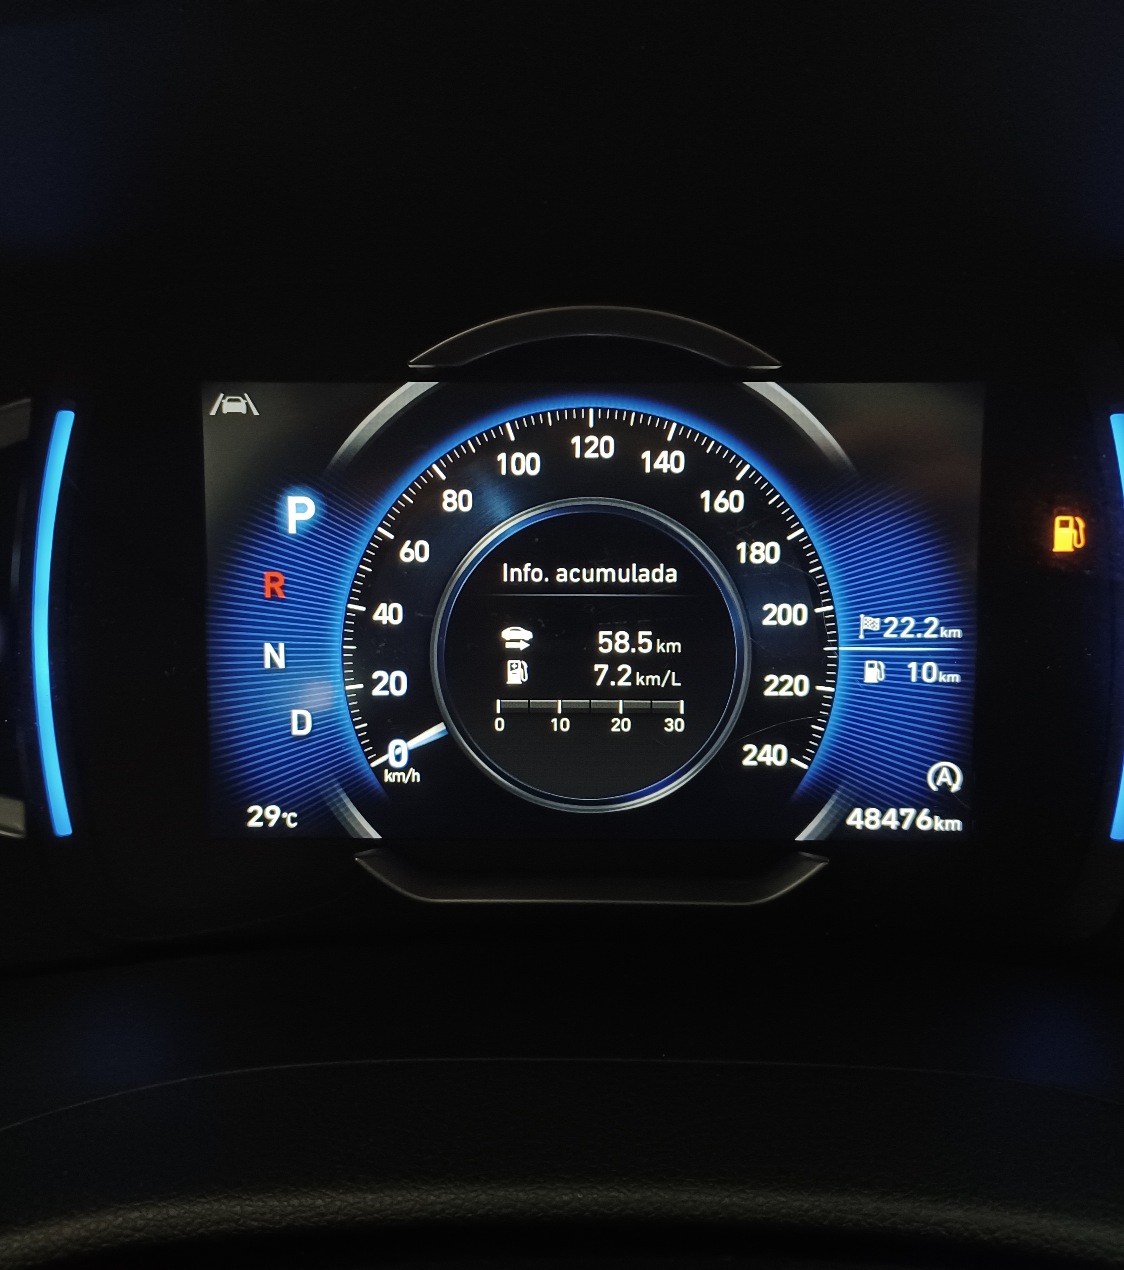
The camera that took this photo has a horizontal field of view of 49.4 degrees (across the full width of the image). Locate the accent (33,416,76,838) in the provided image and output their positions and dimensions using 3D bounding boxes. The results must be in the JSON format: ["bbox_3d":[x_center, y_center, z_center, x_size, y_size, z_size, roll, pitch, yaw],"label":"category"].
[{"bbox_3d":[-0.099,-0.002,0.239,0.008,0.084,0.006,0,5,0],"label":"accent"}]

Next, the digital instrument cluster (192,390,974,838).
[{"bbox_3d":[0.006,-0.005,0.246,0.152,0.091,0.015,0,5,0],"label":"digital instrument cluster"}]

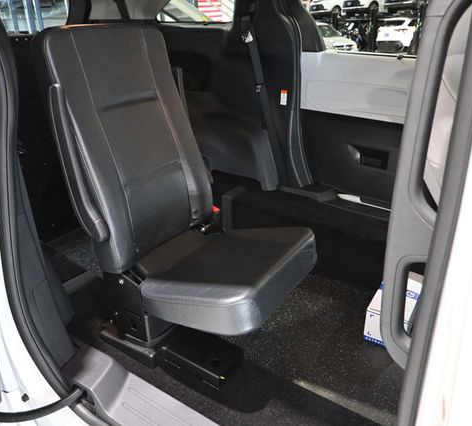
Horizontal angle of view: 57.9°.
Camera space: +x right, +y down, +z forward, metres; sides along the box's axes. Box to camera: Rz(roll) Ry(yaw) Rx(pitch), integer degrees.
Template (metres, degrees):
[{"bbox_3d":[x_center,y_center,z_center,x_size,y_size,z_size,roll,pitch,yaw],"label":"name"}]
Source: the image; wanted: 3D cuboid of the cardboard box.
[{"bbox_3d":[0.695,0.400,1.737,0.235,0.150,0.360,16,29,29],"label":"cardboard box"}]

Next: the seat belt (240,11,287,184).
[{"bbox_3d":[0.132,-0.537,2.074,0.215,0.820,0.120,16,29,29],"label":"seat belt"}]

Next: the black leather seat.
[{"bbox_3d":[-0.129,-0.188,1.378,0.805,0.745,0.565,16,29,29],"label":"black leather seat"}]

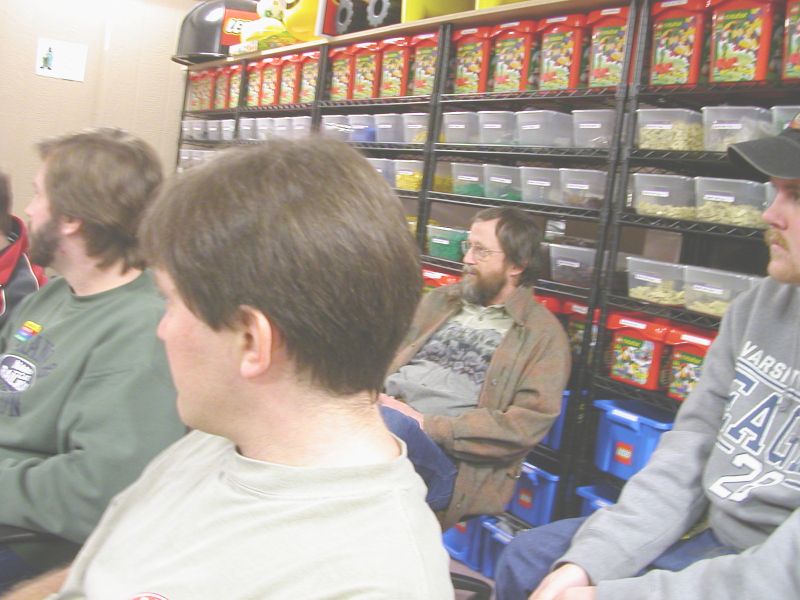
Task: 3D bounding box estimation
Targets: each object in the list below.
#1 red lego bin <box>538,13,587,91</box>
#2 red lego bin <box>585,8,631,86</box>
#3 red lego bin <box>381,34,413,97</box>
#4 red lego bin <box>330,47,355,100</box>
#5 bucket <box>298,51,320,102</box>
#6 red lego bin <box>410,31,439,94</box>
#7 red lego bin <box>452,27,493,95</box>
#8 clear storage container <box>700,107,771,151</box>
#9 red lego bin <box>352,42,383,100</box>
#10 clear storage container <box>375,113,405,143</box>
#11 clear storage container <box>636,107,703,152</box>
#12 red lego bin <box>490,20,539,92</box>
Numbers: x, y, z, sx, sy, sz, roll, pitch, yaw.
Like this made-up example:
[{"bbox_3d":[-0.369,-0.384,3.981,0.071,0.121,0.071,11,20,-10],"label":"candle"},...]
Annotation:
[{"bbox_3d":[0.574,-0.773,2.718,0.206,0.237,0.206,2,9,-34],"label":"red lego bin"},{"bbox_3d":[0.682,-0.739,2.556,0.190,0.228,0.185,1,9,-33],"label":"red lego bin"},{"bbox_3d":[0.044,-0.939,3.525,0.190,0.228,0.185,1,9,-33],"label":"red lego bin"},{"bbox_3d":[-0.189,-1.003,3.878,0.206,0.237,0.206,2,9,-34],"label":"red lego bin"},{"bbox_3d":[-0.354,-1.053,4.130,0.190,0.228,0.185,1,9,-33],"label":"bucket"},{"bbox_3d":[0.171,-0.899,3.333,0.190,0.228,0.185,1,9,-33],"label":"red lego bin"},{"bbox_3d":[0.311,-0.852,3.114,0.175,0.230,0.200,1,9,-34],"label":"red lego bin"},{"bbox_3d":[0.966,-0.429,2.239,0.320,0.114,0.190,1,9,-33],"label":"clear storage container"},{"bbox_3d":[-0.086,-0.970,3.708,0.175,0.230,0.200,1,9,-34],"label":"red lego bin"},{"bbox_3d":[0.075,-0.701,3.591,0.320,0.114,0.190,1,9,-33],"label":"clear storage container"},{"bbox_3d":[0.858,-0.476,2.487,0.330,0.111,0.192,1,9,-34],"label":"clear storage container"},{"bbox_3d":[0.452,-0.809,2.903,0.206,0.237,0.206,2,9,-34],"label":"red lego bin"}]

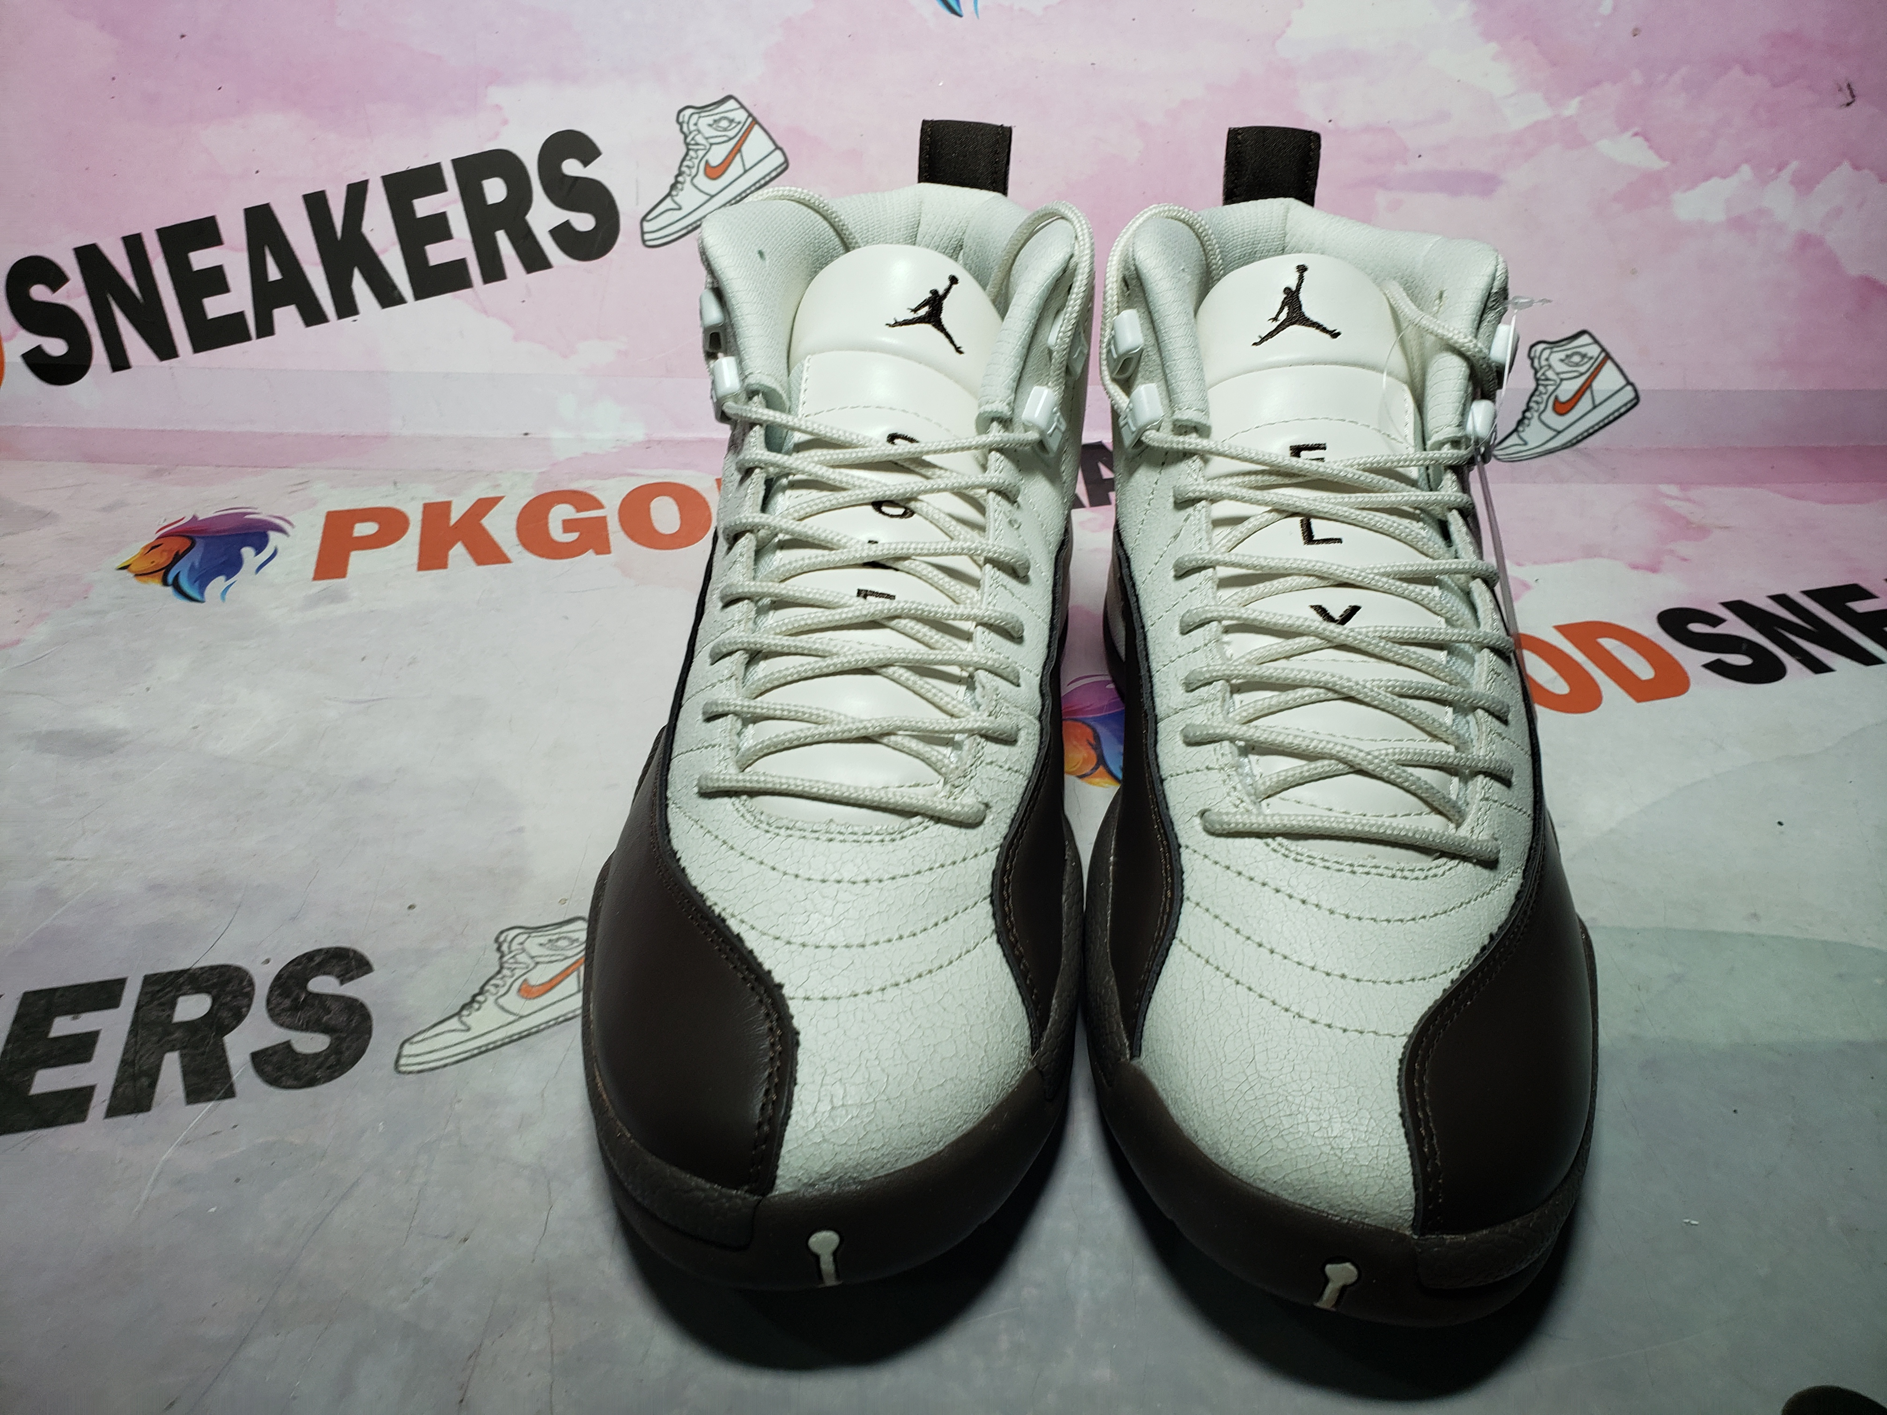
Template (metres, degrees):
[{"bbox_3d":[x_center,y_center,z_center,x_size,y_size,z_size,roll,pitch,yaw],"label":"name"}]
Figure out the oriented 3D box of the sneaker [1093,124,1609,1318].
[{"bbox_3d":[0.093,-0.021,0.351,0.115,0.165,0.302,2,36,1],"label":"sneaker"}]

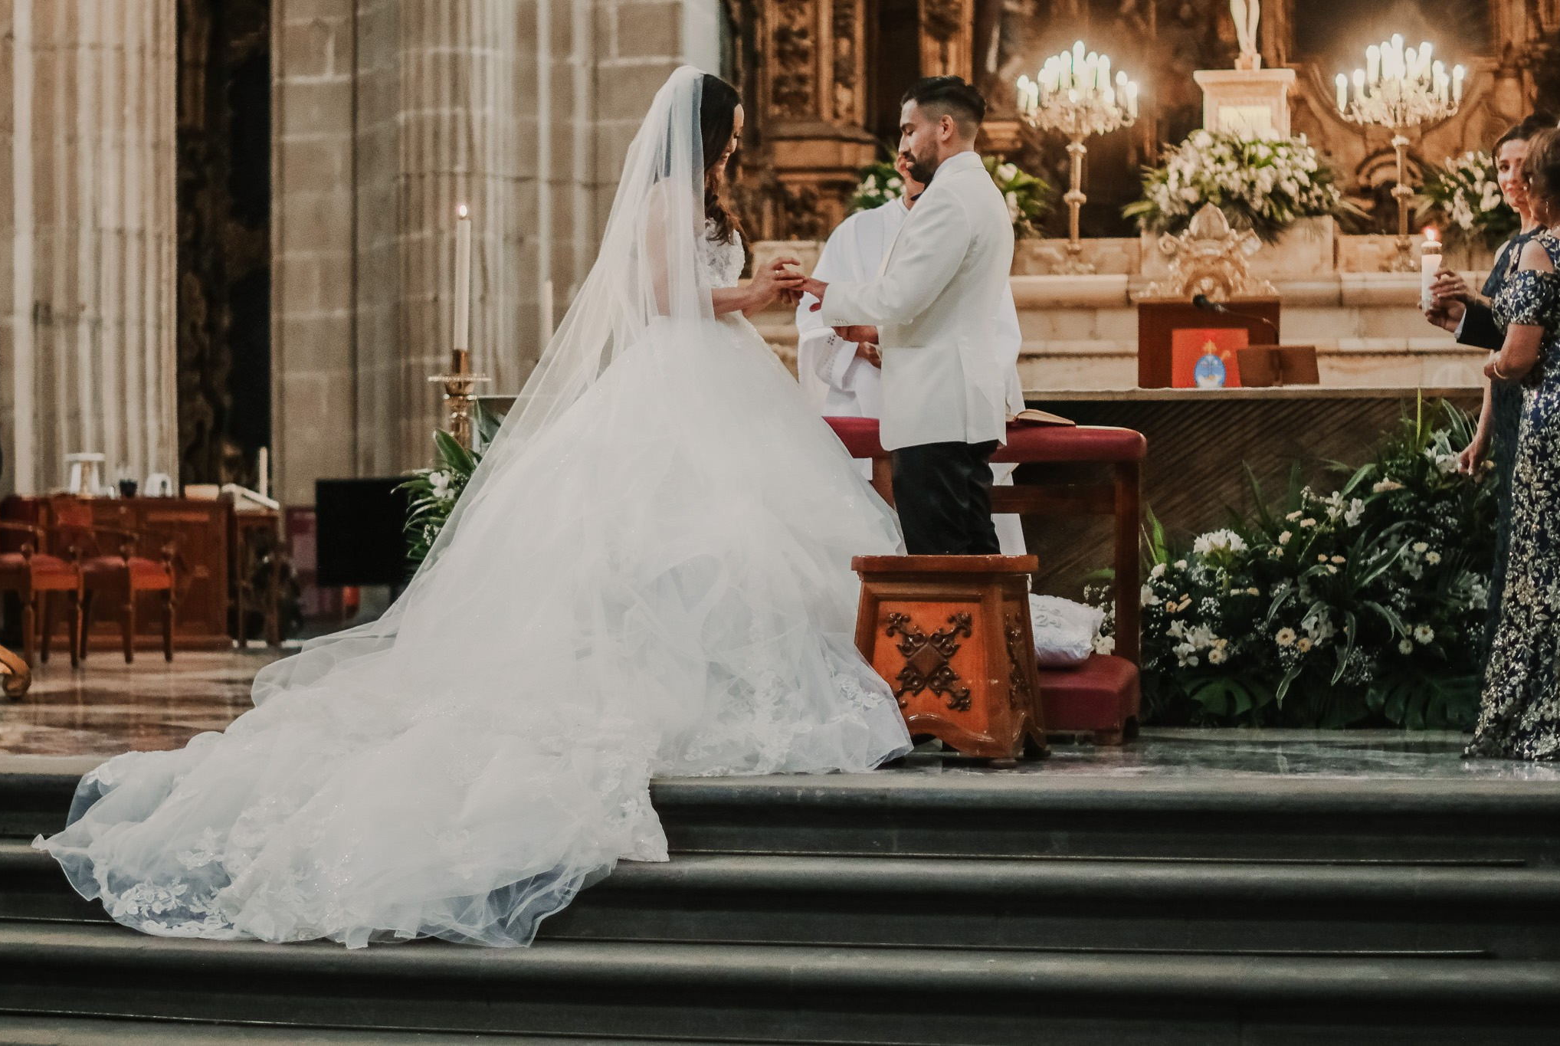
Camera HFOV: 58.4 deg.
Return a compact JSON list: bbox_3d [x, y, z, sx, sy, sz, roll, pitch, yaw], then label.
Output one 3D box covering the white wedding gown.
[{"bbox_3d":[-0.650,-0.162,3.383,1.900,2.000,1.350,0,-1,-4],"label":"white wedding gown"}]

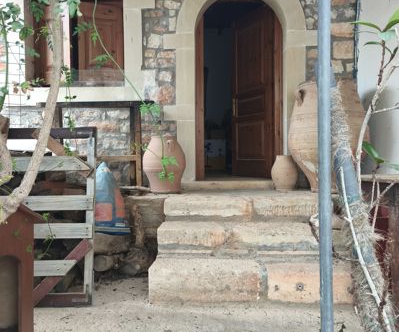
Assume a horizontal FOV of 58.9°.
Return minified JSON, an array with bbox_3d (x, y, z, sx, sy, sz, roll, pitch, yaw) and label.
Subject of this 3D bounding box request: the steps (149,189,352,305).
[{"bbox_3d":[0.414,0.673,3.316,1.574,0.766,1.157,0,2,2],"label":"steps"}]

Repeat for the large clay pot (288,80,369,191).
[{"bbox_3d":[1.312,-0.303,3.568,0.780,1.113,0.780,0,2,2],"label":"large clay pot"}]

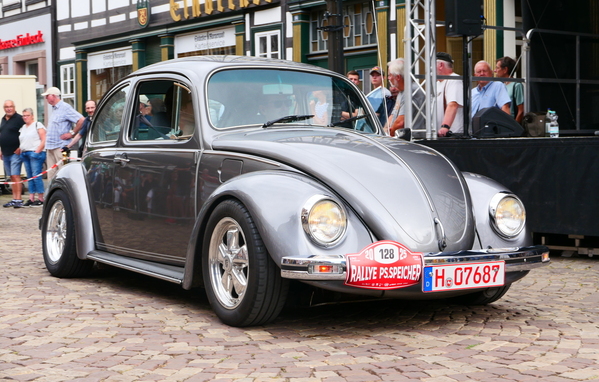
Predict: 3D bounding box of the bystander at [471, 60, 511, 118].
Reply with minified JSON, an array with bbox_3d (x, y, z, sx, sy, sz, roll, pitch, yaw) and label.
[{"bbox_3d":[1.882,-0.412,10.225,0.500,1.760,0.320,1,2,25],"label":"bystander"}]

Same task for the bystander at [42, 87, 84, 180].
[{"bbox_3d":[-3.201,-0.517,13.925,0.380,1.760,0.540,-1,2,-35],"label":"bystander"}]

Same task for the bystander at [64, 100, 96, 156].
[{"bbox_3d":[-3.490,-0.616,17.032,0.600,1.750,0.420,1,2,18],"label":"bystander"}]

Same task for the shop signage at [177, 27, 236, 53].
[{"bbox_3d":[-1.602,-2.547,17.500,0.050,0.310,1.920,-2,3,-36],"label":"shop signage"}]

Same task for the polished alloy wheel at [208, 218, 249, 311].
[{"bbox_3d":[-0.267,0.333,4.793,0.170,0.420,0.420,-1,2,-31],"label":"polished alloy wheel"}]

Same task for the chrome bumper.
[{"bbox_3d":[0.614,0.314,4.597,1.510,0.112,0.260,-1,2,-31],"label":"chrome bumper"}]

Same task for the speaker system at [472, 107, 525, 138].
[{"bbox_3d":[1.774,-0.608,9.200,0.410,0.290,0.450,0,2,-3],"label":"speaker system"}]

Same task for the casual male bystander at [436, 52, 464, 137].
[{"bbox_3d":[1.399,-0.408,9.626,0.360,1.780,0.500,-1,2,-31],"label":"casual male bystander"}]

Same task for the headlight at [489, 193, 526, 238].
[{"bbox_3d":[0.984,0.114,4.921,0.200,0.210,0.085,-1,2,-32],"label":"headlight"}]

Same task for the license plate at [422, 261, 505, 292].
[{"bbox_3d":[0.734,0.377,4.548,0.520,0.110,0.020,-1,2,-38],"label":"license plate"}]

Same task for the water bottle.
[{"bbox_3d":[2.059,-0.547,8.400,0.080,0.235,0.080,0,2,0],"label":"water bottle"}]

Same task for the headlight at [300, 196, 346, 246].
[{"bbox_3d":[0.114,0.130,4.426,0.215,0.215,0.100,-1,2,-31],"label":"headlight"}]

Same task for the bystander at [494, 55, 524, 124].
[{"bbox_3d":[2.281,-0.585,11.232,0.520,1.750,0.380,2,3,44],"label":"bystander"}]

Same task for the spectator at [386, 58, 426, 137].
[{"bbox_3d":[0.989,-0.368,9.525,0.360,1.710,0.480,-1,2,-28],"label":"spectator"}]

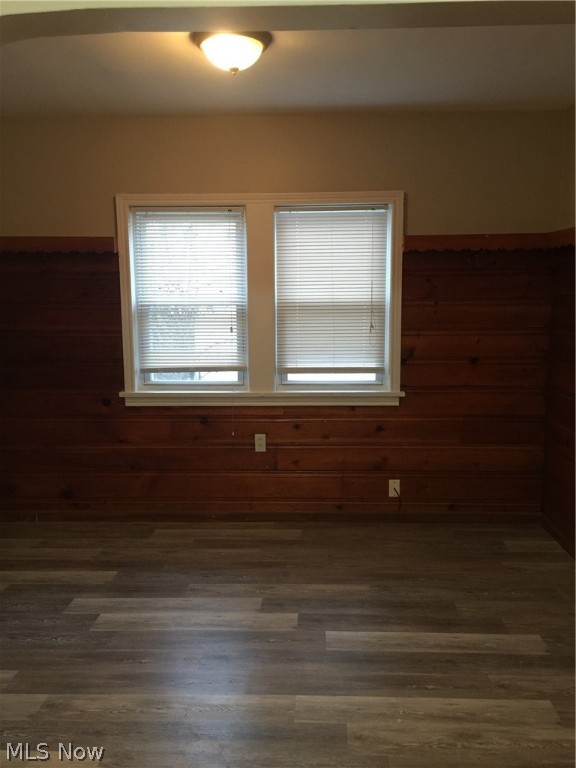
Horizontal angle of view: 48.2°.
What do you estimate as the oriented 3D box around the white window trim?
[{"bbox_3d":[-0.161,-0.491,3.829,1.710,1.255,0.100,0,8,1],"label":"white window trim"}]

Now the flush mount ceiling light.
[{"bbox_3d":[-0.226,-1.331,2.616,0.335,0.143,0.335,0,8,1],"label":"flush mount ceiling light"}]

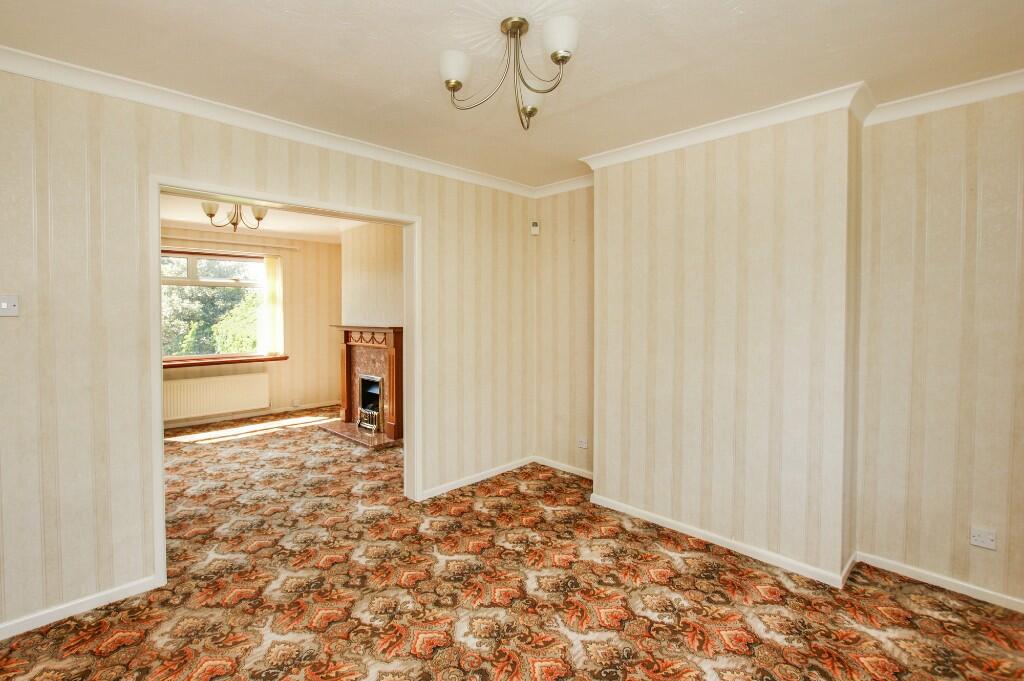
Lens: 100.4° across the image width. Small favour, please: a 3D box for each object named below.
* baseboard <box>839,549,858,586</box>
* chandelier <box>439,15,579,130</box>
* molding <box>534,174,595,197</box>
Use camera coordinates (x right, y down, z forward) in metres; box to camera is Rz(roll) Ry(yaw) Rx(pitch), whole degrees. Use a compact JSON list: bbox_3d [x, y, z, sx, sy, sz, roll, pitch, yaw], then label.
[{"bbox_3d":[1.735,1.175,2.200,0.345,0.062,0.018,-2,4,-43],"label":"baseboard"},{"bbox_3d":[0.023,-1.005,1.610,0.510,0.320,0.460,1,3,19],"label":"chandelier"},{"bbox_3d":[0.472,-1.268,3.490,0.790,0.080,0.080,2,4,44],"label":"molding"}]

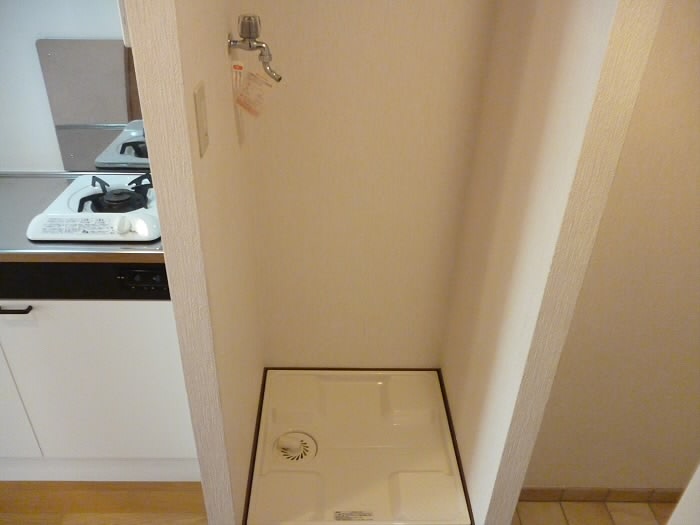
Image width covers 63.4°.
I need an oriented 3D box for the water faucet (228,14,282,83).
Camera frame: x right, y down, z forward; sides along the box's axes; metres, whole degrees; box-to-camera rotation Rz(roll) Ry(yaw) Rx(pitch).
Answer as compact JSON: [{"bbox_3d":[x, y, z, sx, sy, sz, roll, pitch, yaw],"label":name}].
[{"bbox_3d":[-0.214,-0.489,1.300,0.118,0.147,0.052,1,32,-2],"label":"water faucet"}]

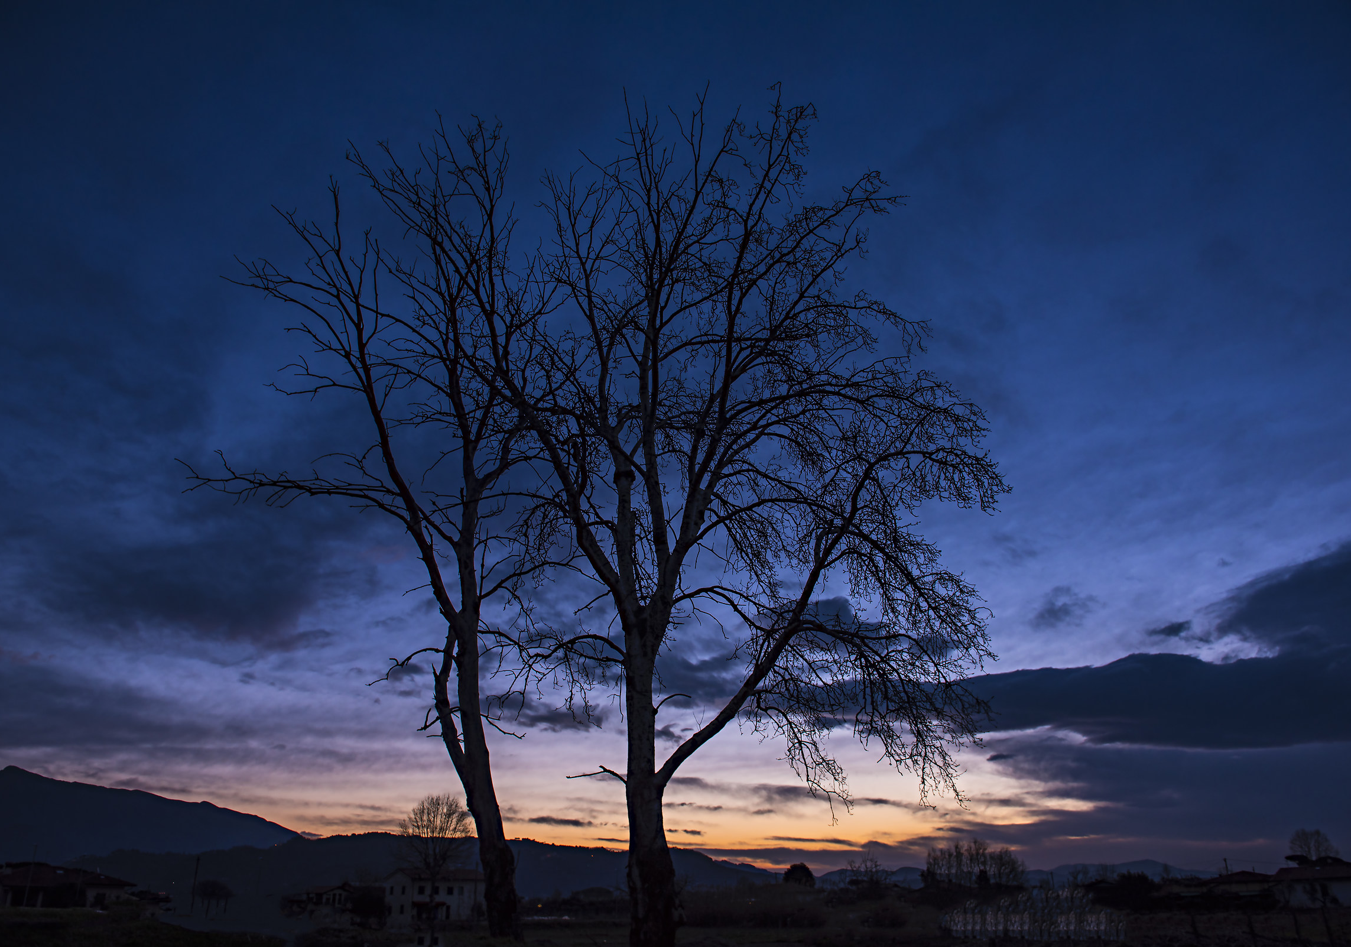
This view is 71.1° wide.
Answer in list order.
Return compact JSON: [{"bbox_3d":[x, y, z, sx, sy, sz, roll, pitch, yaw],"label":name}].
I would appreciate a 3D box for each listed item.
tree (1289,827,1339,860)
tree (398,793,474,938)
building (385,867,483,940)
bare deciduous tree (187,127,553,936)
[{"bbox_3d":[89.292,54.289,131.248,7.270,9.660,7.270,0,-24,0],"label":"tree"},{"bbox_3d":[-20.192,32.319,78.642,6.680,10.900,6.680,0,-24,0],"label":"tree"},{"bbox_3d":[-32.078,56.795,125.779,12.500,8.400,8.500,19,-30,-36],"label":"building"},{"bbox_3d":[-7.630,-0.385,23.649,8.930,21.540,8.000,0,-24,0],"label":"bare deciduous tree"}]

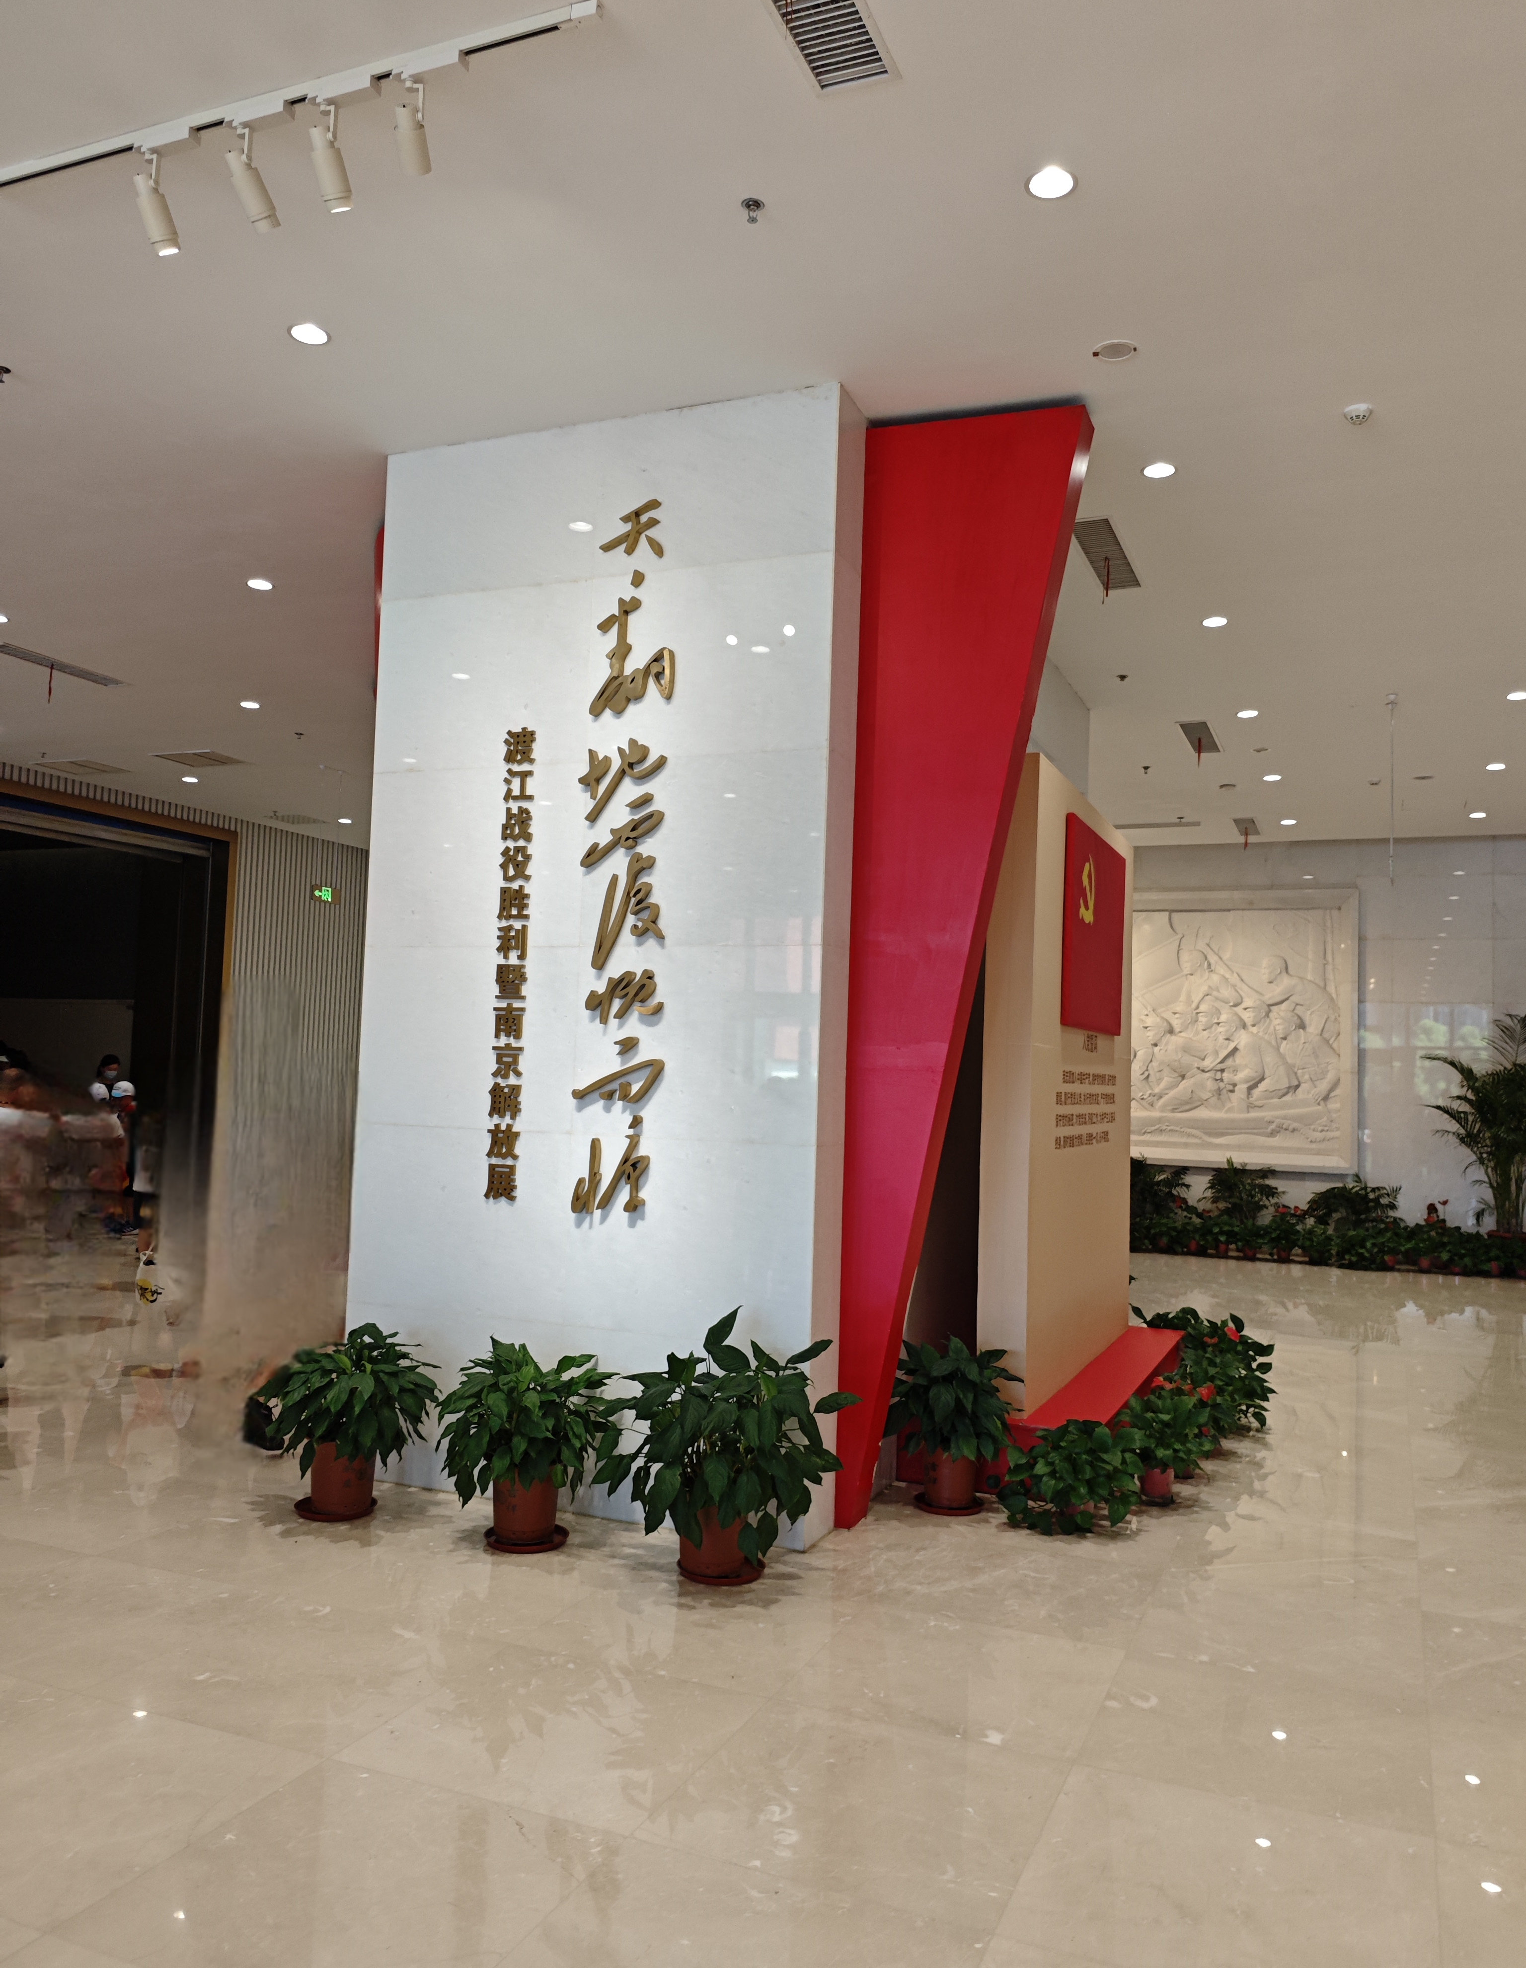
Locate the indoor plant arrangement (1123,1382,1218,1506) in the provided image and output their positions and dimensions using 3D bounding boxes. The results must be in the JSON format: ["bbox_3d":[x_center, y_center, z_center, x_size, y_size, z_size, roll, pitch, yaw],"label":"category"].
[{"bbox_3d":[1.626,1.819,5.649,0.374,0.458,0.364,0,-4,23],"label":"indoor plant arrangement"}]

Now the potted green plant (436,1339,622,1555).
[{"bbox_3d":[-0.818,1.566,4.885,0.630,0.704,0.591,2,-4,0],"label":"potted green plant"}]

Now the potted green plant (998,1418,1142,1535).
[{"bbox_3d":[1.168,1.812,5.359,0.522,0.404,0.492,0,-4,23],"label":"potted green plant"}]

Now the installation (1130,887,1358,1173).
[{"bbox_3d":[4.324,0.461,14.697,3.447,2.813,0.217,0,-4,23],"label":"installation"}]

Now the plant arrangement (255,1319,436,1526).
[{"bbox_3d":[-1.516,1.563,5.145,0.650,0.699,0.611,0,-4,23],"label":"plant arrangement"}]

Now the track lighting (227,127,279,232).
[{"bbox_3d":[-1.373,-2.169,3.784,0.094,0.241,0.177,0,-4,23],"label":"track lighting"}]

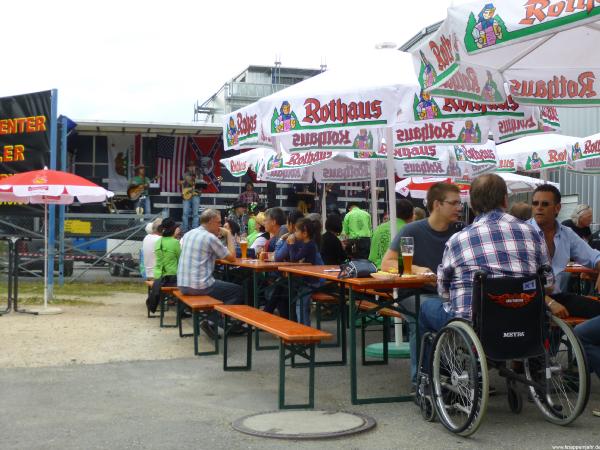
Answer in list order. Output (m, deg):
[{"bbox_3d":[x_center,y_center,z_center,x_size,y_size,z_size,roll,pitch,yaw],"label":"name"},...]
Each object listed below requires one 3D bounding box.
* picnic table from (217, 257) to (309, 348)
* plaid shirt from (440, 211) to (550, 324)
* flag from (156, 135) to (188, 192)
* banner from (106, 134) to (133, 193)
[{"bbox_3d":[-0.410,0.773,9.075,0.500,0.770,2.200,-1,-1,-15],"label":"picnic table"},{"bbox_3d":[1.069,0.222,4.930,0.560,0.630,0.420,0,-1,-18],"label":"plaid shirt"},{"bbox_3d":[-3.395,-1.627,24.000,0.900,1.500,0.050,-1,-1,-21],"label":"flag"},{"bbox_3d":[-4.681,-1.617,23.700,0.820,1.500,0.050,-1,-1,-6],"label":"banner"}]

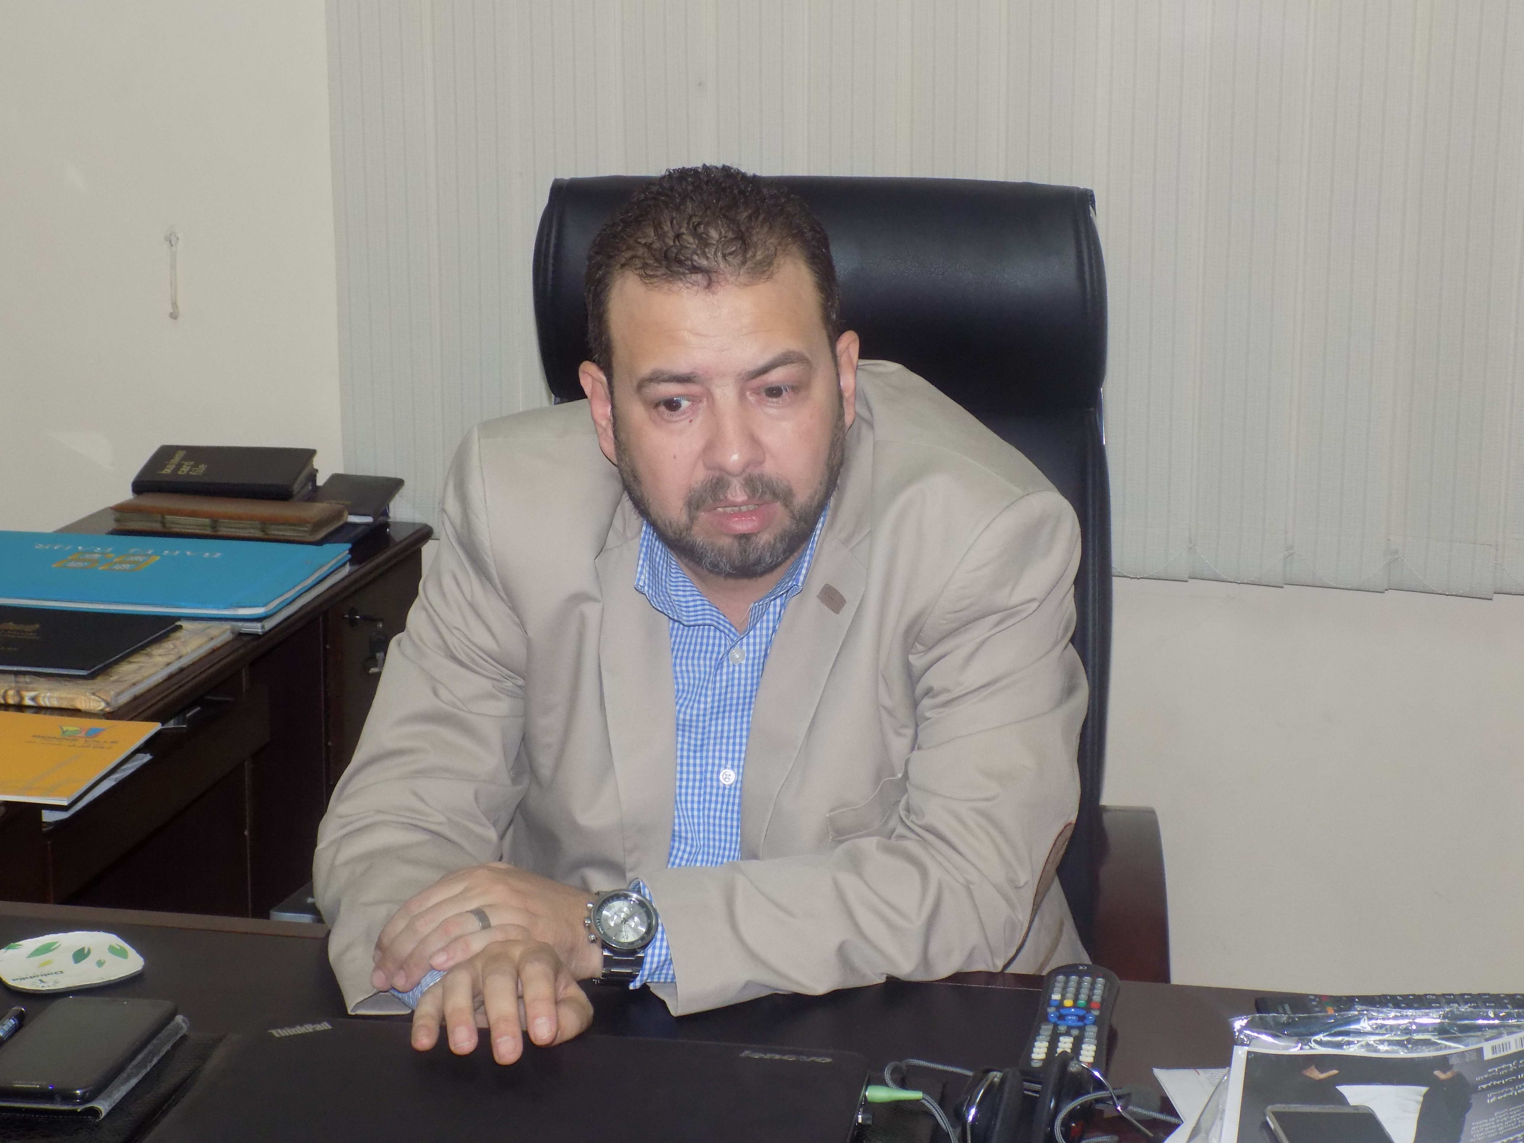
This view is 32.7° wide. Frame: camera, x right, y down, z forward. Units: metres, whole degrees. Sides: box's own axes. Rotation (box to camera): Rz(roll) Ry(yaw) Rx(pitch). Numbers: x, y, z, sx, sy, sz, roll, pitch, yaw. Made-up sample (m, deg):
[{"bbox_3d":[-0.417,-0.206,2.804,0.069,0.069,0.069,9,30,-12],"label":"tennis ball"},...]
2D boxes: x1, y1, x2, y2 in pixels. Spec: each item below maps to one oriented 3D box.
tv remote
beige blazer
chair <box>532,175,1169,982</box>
[{"bbox_3d":[0.186,0.276,1.563,0.047,0.024,0.185,2,13,10],"label":"tv remote"},{"bbox_3d":[-0.018,0.159,1.848,0.540,0.580,0.510,2,13,8],"label":"beige blazer"},{"bbox_3d":[0.011,0.307,2.147,0.650,1.210,0.700,1,13,7],"label":"chair"}]

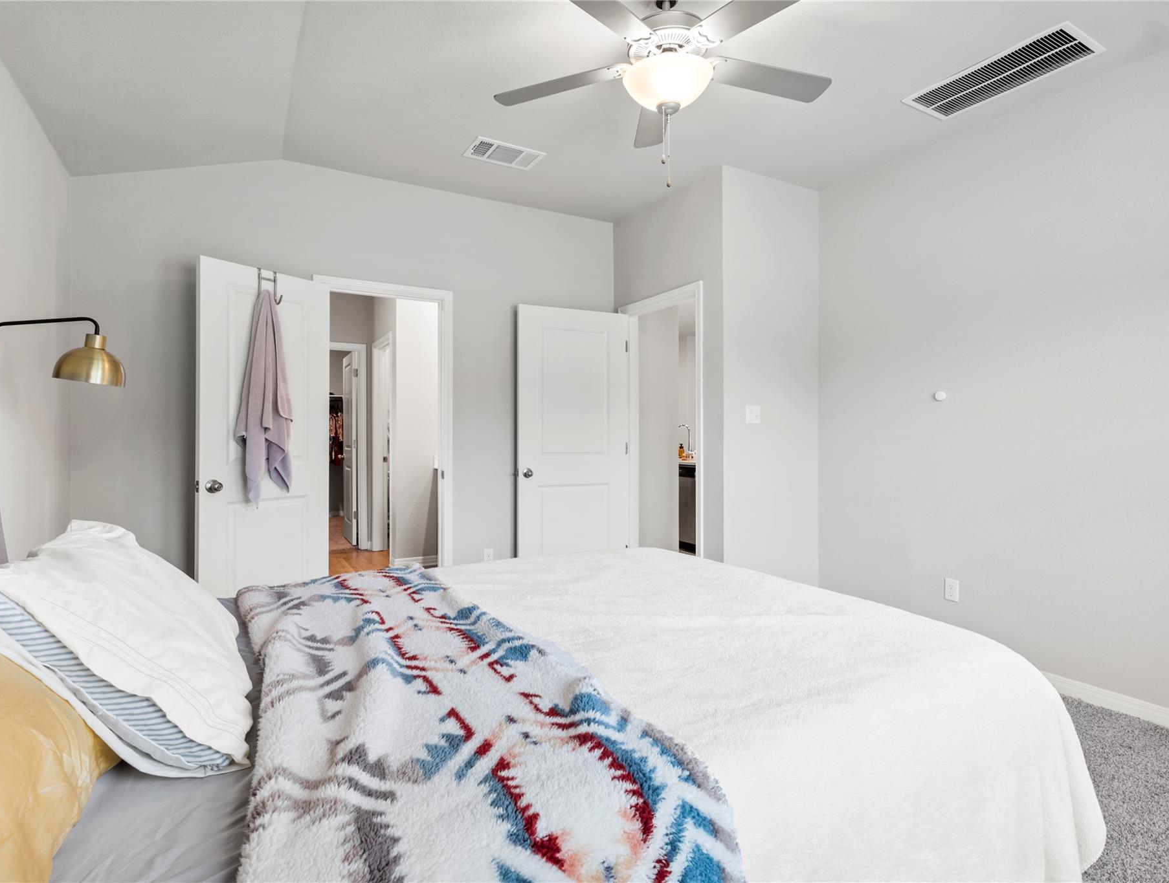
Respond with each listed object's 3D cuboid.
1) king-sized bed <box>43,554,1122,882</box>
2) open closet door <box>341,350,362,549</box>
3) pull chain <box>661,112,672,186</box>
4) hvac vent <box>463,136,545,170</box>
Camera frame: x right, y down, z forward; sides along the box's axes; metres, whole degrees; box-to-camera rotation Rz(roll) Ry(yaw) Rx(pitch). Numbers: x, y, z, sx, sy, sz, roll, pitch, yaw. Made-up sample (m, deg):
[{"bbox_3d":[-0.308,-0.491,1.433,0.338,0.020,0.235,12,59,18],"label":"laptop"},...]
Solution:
[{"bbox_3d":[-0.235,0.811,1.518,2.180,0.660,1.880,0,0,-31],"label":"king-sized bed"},{"bbox_3d":[-2.575,0.075,6.460,0.045,2.030,0.660,0,0,-31],"label":"open closet door"},{"bbox_3d":[0.296,-1.056,2.130,0.038,0.265,0.030,0,0,-31],"label":"pull chain"},{"bbox_3d":[-0.437,-1.585,3.248,0.390,0.025,0.235,0,0,-31],"label":"hvac vent"}]

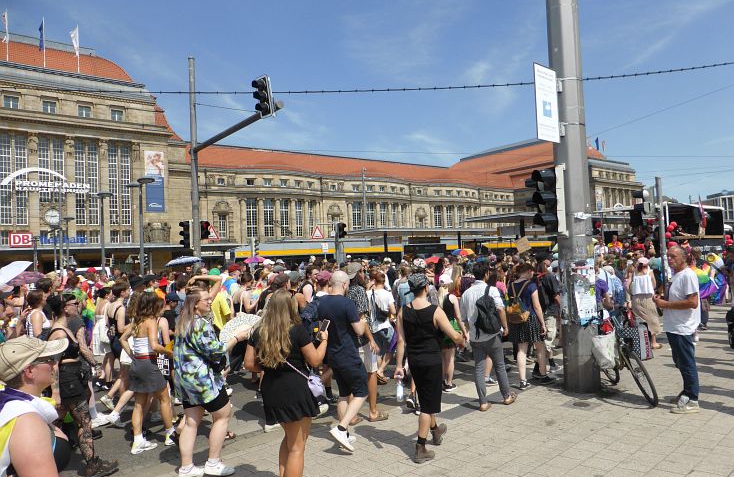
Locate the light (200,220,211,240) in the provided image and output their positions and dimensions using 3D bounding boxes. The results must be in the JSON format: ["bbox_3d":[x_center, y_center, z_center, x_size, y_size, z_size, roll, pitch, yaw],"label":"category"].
[{"bbox_3d":[-5.139,-0.271,16.200,0.270,0.600,0.270,-5,-3,42],"label":"light"}]

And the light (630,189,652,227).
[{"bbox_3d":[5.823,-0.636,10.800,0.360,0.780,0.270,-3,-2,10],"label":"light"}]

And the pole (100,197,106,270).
[{"bbox_3d":[-12.889,0.679,24.951,0.150,5.410,0.150,-2,-2,0],"label":"pole"}]

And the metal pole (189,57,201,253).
[{"bbox_3d":[-5.438,-1.565,16.165,0.210,8.510,0.210,-2,-2,0],"label":"metal pole"}]

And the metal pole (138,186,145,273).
[{"bbox_3d":[-9.688,0.385,21.966,0.150,5.470,0.150,-2,-2,0],"label":"metal pole"}]

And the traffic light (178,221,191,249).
[{"bbox_3d":[-5.760,-0.111,16.200,0.350,0.880,0.280,0,-3,-42],"label":"traffic light"}]

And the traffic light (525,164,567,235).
[{"bbox_3d":[2.287,-0.481,6.450,0.410,0.890,0.290,-2,-2,-7],"label":"traffic light"}]

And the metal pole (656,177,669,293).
[{"bbox_3d":[6.281,0.318,10.778,0.120,3.290,0.120,-2,-2,0],"label":"metal pole"}]

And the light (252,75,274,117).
[{"bbox_3d":[-2.472,-3.375,12.100,0.370,0.910,0.320,-11,4,-43],"label":"light"}]

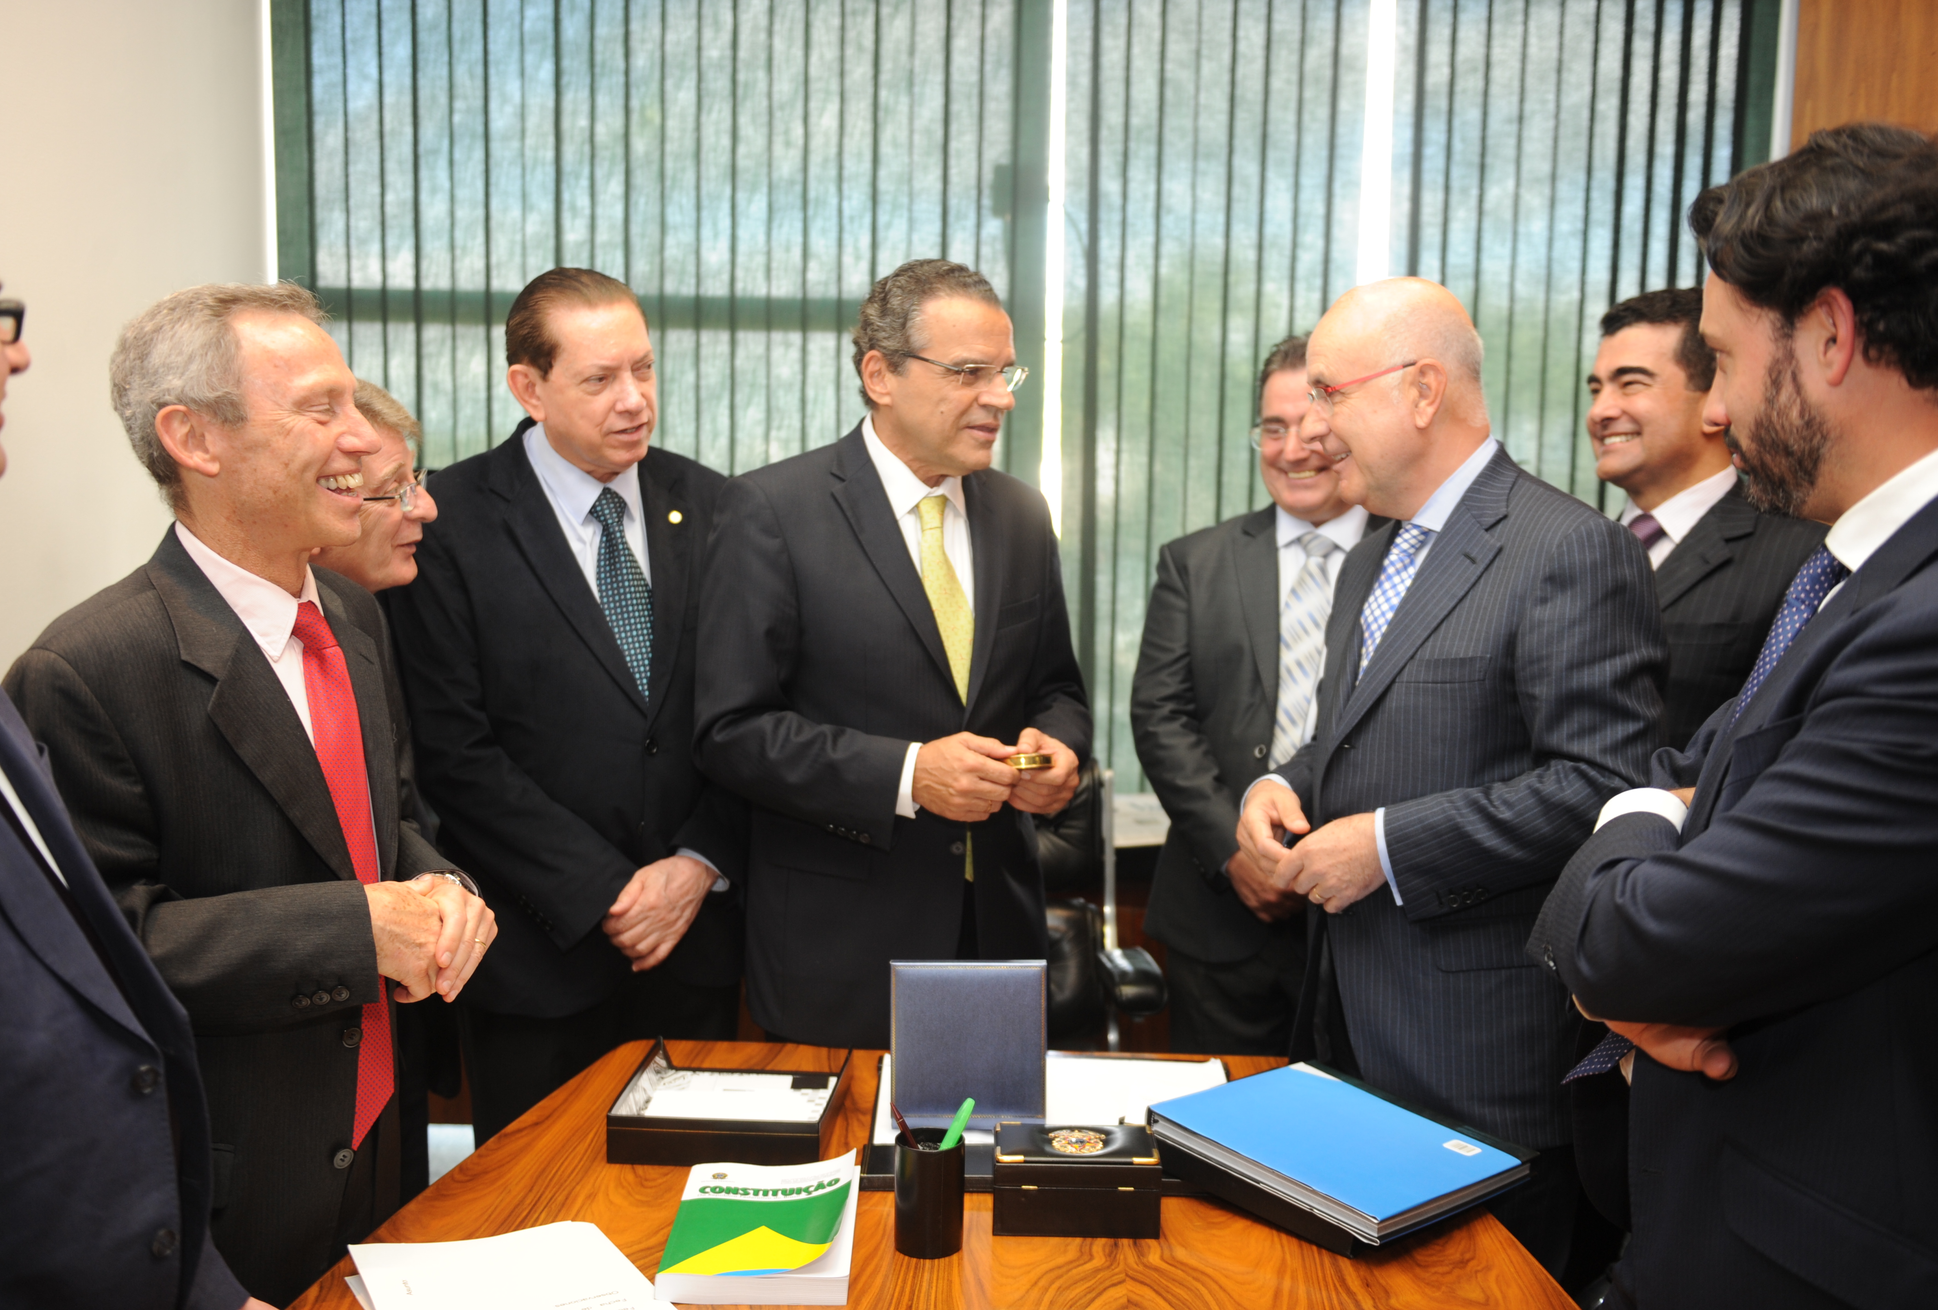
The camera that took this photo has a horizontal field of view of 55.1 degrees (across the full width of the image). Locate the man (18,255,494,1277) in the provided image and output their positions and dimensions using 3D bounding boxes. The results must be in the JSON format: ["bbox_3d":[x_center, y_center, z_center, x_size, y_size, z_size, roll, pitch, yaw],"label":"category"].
[{"bbox_3d":[-0.659,0.483,1.778,0.390,1.651,0.500,5,8,30],"label":"man"}]

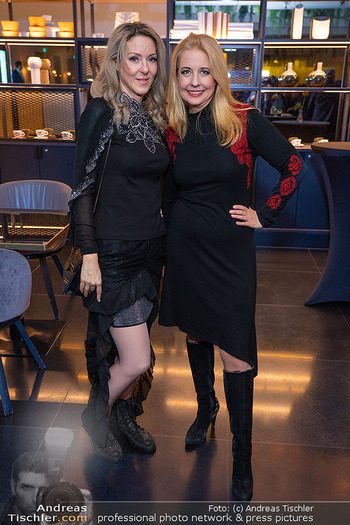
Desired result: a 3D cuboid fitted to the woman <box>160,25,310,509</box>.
[{"bbox_3d":[0.200,0.049,1.915,0.580,1.670,0.460,2,19,5],"label":"woman"}]

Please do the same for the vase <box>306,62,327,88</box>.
[{"bbox_3d":[1.386,-1.795,4.881,0.145,0.222,0.145,2,19,5],"label":"vase"}]

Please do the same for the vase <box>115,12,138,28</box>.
[{"bbox_3d":[-0.460,-2.273,4.901,0.243,0.232,0.231,2,19,5],"label":"vase"}]

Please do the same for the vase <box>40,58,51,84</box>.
[{"bbox_3d":[-1.338,-1.975,5.299,0.140,0.248,0.140,2,19,5],"label":"vase"}]

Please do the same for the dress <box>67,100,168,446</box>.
[{"bbox_3d":[-0.206,0.095,2.016,0.410,1.440,0.360,-6,20,-20],"label":"dress"}]

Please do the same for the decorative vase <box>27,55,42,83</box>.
[{"bbox_3d":[-1.400,-1.916,5.113,0.145,0.261,0.145,2,19,5],"label":"decorative vase"}]

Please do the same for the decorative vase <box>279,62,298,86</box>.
[{"bbox_3d":[1.104,-1.804,4.906,0.151,0.223,0.151,2,19,5],"label":"decorative vase"}]

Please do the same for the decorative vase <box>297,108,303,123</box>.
[{"bbox_3d":[1.625,-1.895,6.624,0.084,0.175,0.084,2,19,5],"label":"decorative vase"}]

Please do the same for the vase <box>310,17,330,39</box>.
[{"bbox_3d":[1.367,-2.182,4.753,0.166,0.199,0.141,2,19,5],"label":"vase"}]

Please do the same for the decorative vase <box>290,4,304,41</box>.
[{"bbox_3d":[1.151,-2.240,4.755,0.107,0.302,0.107,2,19,5],"label":"decorative vase"}]

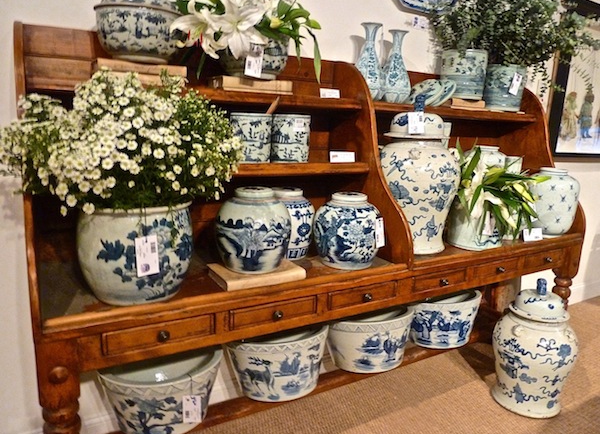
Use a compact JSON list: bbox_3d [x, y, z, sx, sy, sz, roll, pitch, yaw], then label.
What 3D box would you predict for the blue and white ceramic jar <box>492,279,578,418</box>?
[{"bbox_3d":[1.199,0.643,2.233,0.392,0.663,0.392,2,10,0],"label":"blue and white ceramic jar"}]

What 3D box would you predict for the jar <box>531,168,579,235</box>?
[{"bbox_3d":[1.417,-0.085,2.414,0.238,0.369,0.238,-4,12,-30],"label":"jar"}]

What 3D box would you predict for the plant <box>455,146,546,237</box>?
[{"bbox_3d":[0.972,-0.136,2.120,0.418,0.446,0.389,-4,12,-30],"label":"plant"}]

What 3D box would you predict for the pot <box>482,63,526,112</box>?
[{"bbox_3d":[1.197,-0.738,2.569,0.227,0.280,0.227,2,10,0],"label":"pot"}]

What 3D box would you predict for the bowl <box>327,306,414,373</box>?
[{"bbox_3d":[0.337,0.570,2.139,0.415,0.270,0.415,2,10,0],"label":"bowl"}]

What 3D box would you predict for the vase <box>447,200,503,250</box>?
[{"bbox_3d":[0.761,0.018,1.881,0.228,0.214,0.228,1,10,0],"label":"vase"}]

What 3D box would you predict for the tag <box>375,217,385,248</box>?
[{"bbox_3d":[0.288,0.057,1.545,0.006,0.108,0.059,9,13,40],"label":"tag"}]

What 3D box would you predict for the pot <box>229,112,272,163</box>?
[{"bbox_3d":[-0.204,-0.328,1.810,0.173,0.196,0.173,2,10,0],"label":"pot"}]

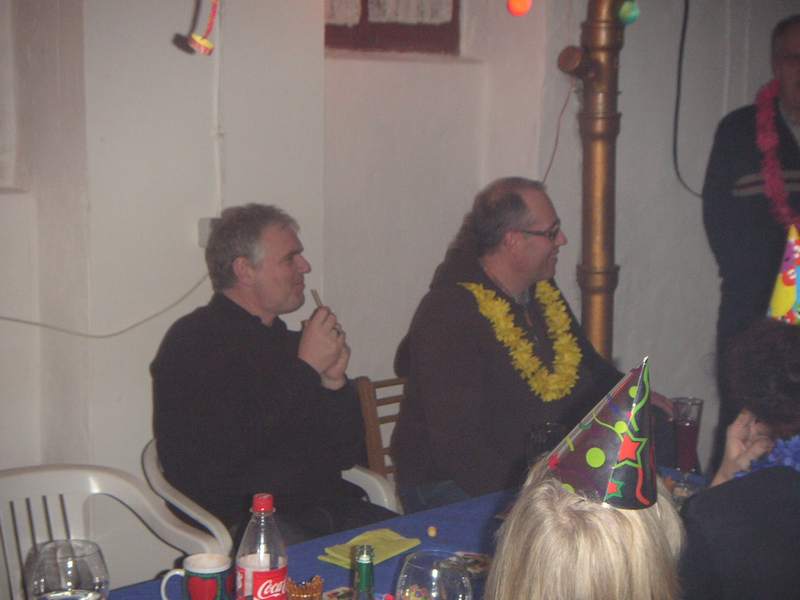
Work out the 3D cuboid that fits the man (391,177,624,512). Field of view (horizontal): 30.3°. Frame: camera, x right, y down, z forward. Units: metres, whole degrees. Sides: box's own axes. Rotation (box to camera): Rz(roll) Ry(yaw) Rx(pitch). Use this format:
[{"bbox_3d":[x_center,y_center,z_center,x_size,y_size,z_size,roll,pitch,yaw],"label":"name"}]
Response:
[{"bbox_3d":[0.350,0.420,3.500,0.660,1.380,0.820,-6,9,-44],"label":"man"}]

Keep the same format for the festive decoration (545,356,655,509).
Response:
[{"bbox_3d":[0.240,0.130,1.575,0.128,0.152,0.128,17,17,0],"label":"festive decoration"}]

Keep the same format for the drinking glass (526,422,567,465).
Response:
[{"bbox_3d":[0.314,0.352,3.160,0.084,0.160,0.084,0,7,0],"label":"drinking glass"}]

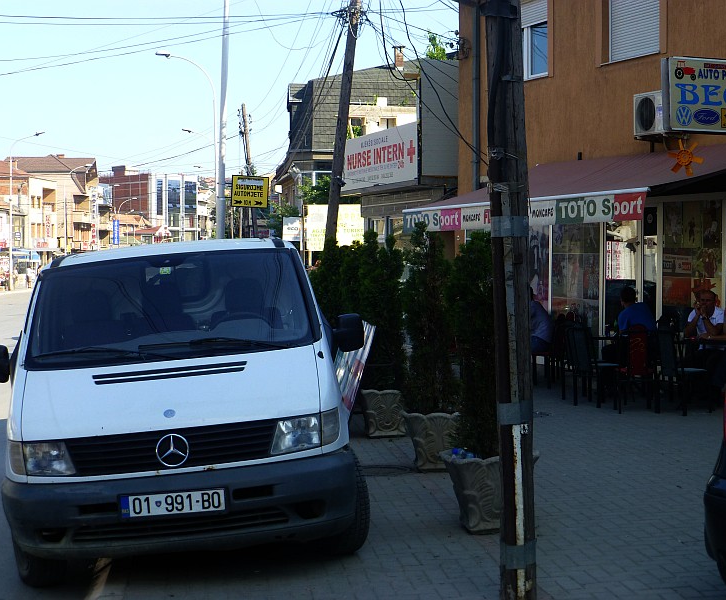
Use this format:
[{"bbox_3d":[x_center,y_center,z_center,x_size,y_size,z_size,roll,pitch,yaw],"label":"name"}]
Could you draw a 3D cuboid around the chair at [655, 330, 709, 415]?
[{"bbox_3d":[3.410,0.741,14.276,0.520,0.920,0.450,-1,2,-42],"label":"chair"}]

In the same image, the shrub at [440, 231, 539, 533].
[{"bbox_3d":[0.764,0.473,8.116,0.560,1.800,0.560,0,2,-6],"label":"shrub"}]

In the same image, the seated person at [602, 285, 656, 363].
[{"bbox_3d":[3.042,0.512,15.320,0.750,1.320,0.520,1,2,30],"label":"seated person"}]

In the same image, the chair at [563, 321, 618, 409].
[{"bbox_3d":[2.610,0.714,15.076,0.520,0.930,0.450,-1,2,-43],"label":"chair"}]

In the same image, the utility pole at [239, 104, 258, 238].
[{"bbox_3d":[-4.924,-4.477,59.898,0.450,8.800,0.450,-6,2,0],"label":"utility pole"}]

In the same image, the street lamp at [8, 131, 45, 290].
[{"bbox_3d":[-19.523,-5.155,77.886,2.150,9.350,0.350,0,2,-6],"label":"street lamp"}]

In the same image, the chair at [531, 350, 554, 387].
[{"bbox_3d":[2.356,0.648,17.425,0.520,0.930,0.450,0,2,15],"label":"chair"}]

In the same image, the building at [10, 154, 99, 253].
[{"bbox_3d":[-31.157,-8.310,134.320,9.000,12.600,9.500,0,2,8],"label":"building"}]

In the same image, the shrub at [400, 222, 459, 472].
[{"bbox_3d":[0.524,0.349,10.414,0.500,1.920,0.500,0,2,-6],"label":"shrub"}]

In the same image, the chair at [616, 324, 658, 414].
[{"bbox_3d":[2.930,0.736,14.446,0.440,0.920,0.500,0,2,-4],"label":"chair"}]

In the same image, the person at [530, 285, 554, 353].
[{"bbox_3d":[2.149,0.456,17.320,0.750,1.320,0.500,0,2,15],"label":"person"}]

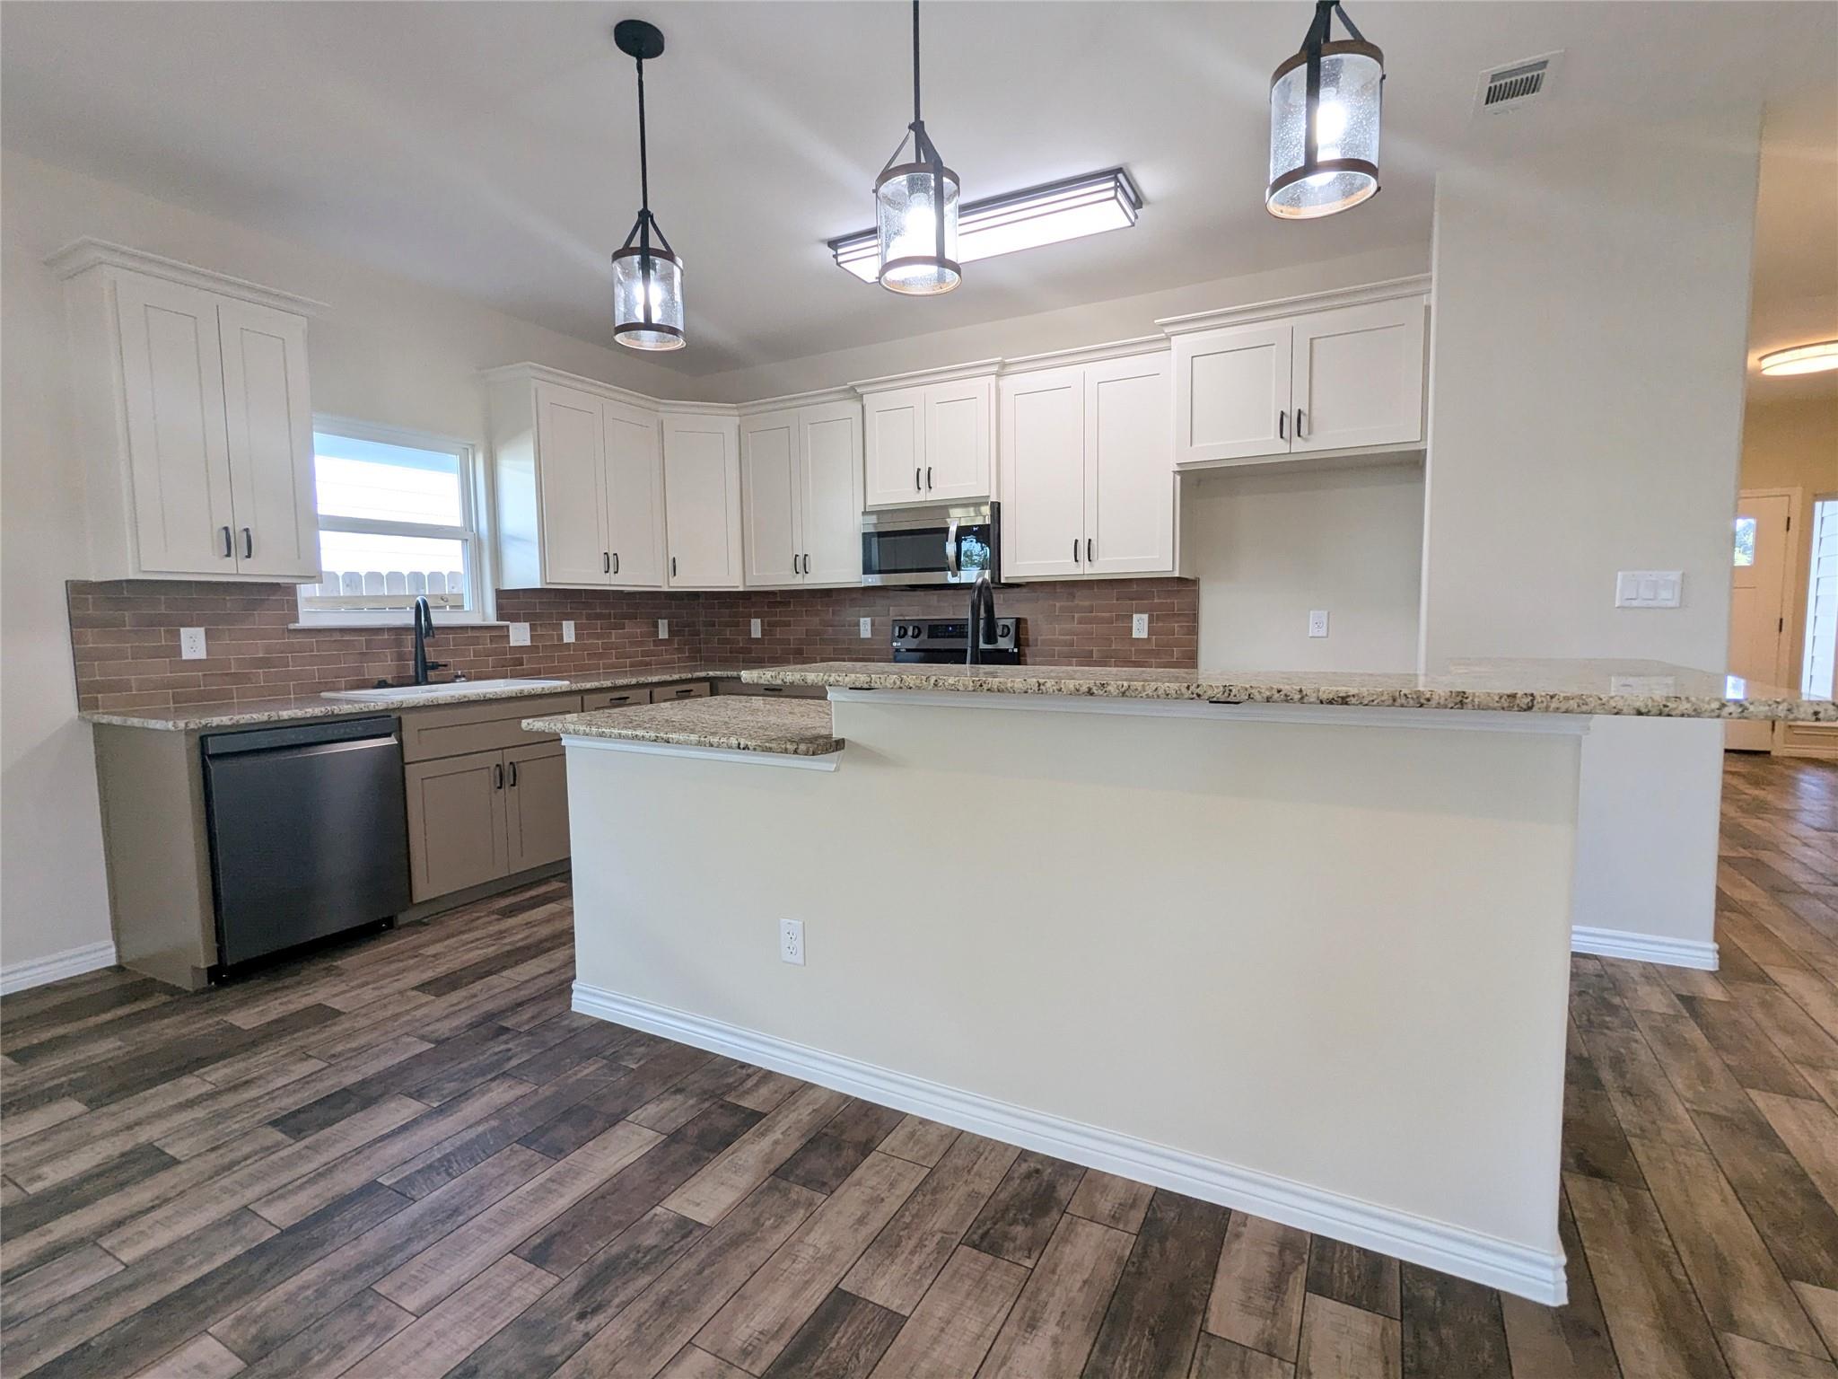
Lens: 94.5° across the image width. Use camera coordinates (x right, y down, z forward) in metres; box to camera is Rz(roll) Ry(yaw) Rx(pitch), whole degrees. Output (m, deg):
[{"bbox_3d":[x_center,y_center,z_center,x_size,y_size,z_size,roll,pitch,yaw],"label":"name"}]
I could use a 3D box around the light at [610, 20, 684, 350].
[{"bbox_3d":[-0.733,-1.330,2.268,0.190,0.770,0.190,2,6,28],"label":"light"}]

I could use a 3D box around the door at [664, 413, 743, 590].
[{"bbox_3d":[-1.262,-1.087,4.968,0.420,0.967,0.030,-2,5,-18],"label":"door"}]

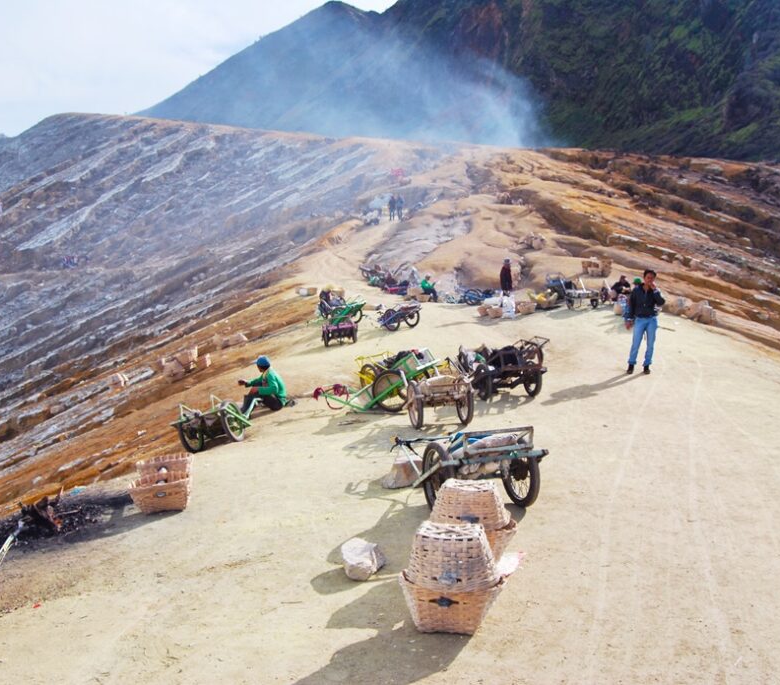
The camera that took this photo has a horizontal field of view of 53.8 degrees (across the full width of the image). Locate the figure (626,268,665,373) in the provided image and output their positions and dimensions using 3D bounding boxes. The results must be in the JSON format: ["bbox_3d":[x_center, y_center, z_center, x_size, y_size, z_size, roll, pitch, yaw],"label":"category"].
[{"bbox_3d":[4.006,-0.323,12.100,0.600,1.660,0.400,2,9,11],"label":"figure"}]

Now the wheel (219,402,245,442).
[{"bbox_3d":[-2.070,1.050,10.200,0.085,0.570,0.570,-15,16,-36],"label":"wheel"}]

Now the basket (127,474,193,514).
[{"bbox_3d":[-2.120,1.413,7.200,0.570,0.290,0.420,-5,10,-13],"label":"basket"}]

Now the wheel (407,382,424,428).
[{"bbox_3d":[0.300,0.735,8.950,0.085,0.570,0.570,-5,10,-10],"label":"wheel"}]

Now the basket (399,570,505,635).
[{"bbox_3d":[0.350,1.503,4.523,0.600,0.300,0.430,1,9,6],"label":"basket"}]

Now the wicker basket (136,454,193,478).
[{"bbox_3d":[-2.210,1.340,7.600,0.560,0.290,0.420,-5,10,-13],"label":"wicker basket"}]

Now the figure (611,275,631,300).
[{"bbox_3d":[6.597,-1.546,22.000,0.600,0.850,0.500,5,10,30],"label":"figure"}]

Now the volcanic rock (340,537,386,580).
[{"bbox_3d":[-0.175,1.449,5.130,0.300,0.220,0.260,1,9,6],"label":"volcanic rock"}]

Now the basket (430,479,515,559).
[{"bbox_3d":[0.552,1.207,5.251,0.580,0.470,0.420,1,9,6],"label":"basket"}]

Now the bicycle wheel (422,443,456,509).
[{"bbox_3d":[0.385,1.085,6.060,0.085,0.570,0.570,-4,10,-18],"label":"bicycle wheel"}]

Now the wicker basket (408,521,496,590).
[{"bbox_3d":[0.345,1.232,4.481,0.530,0.290,0.400,1,9,6],"label":"wicker basket"}]

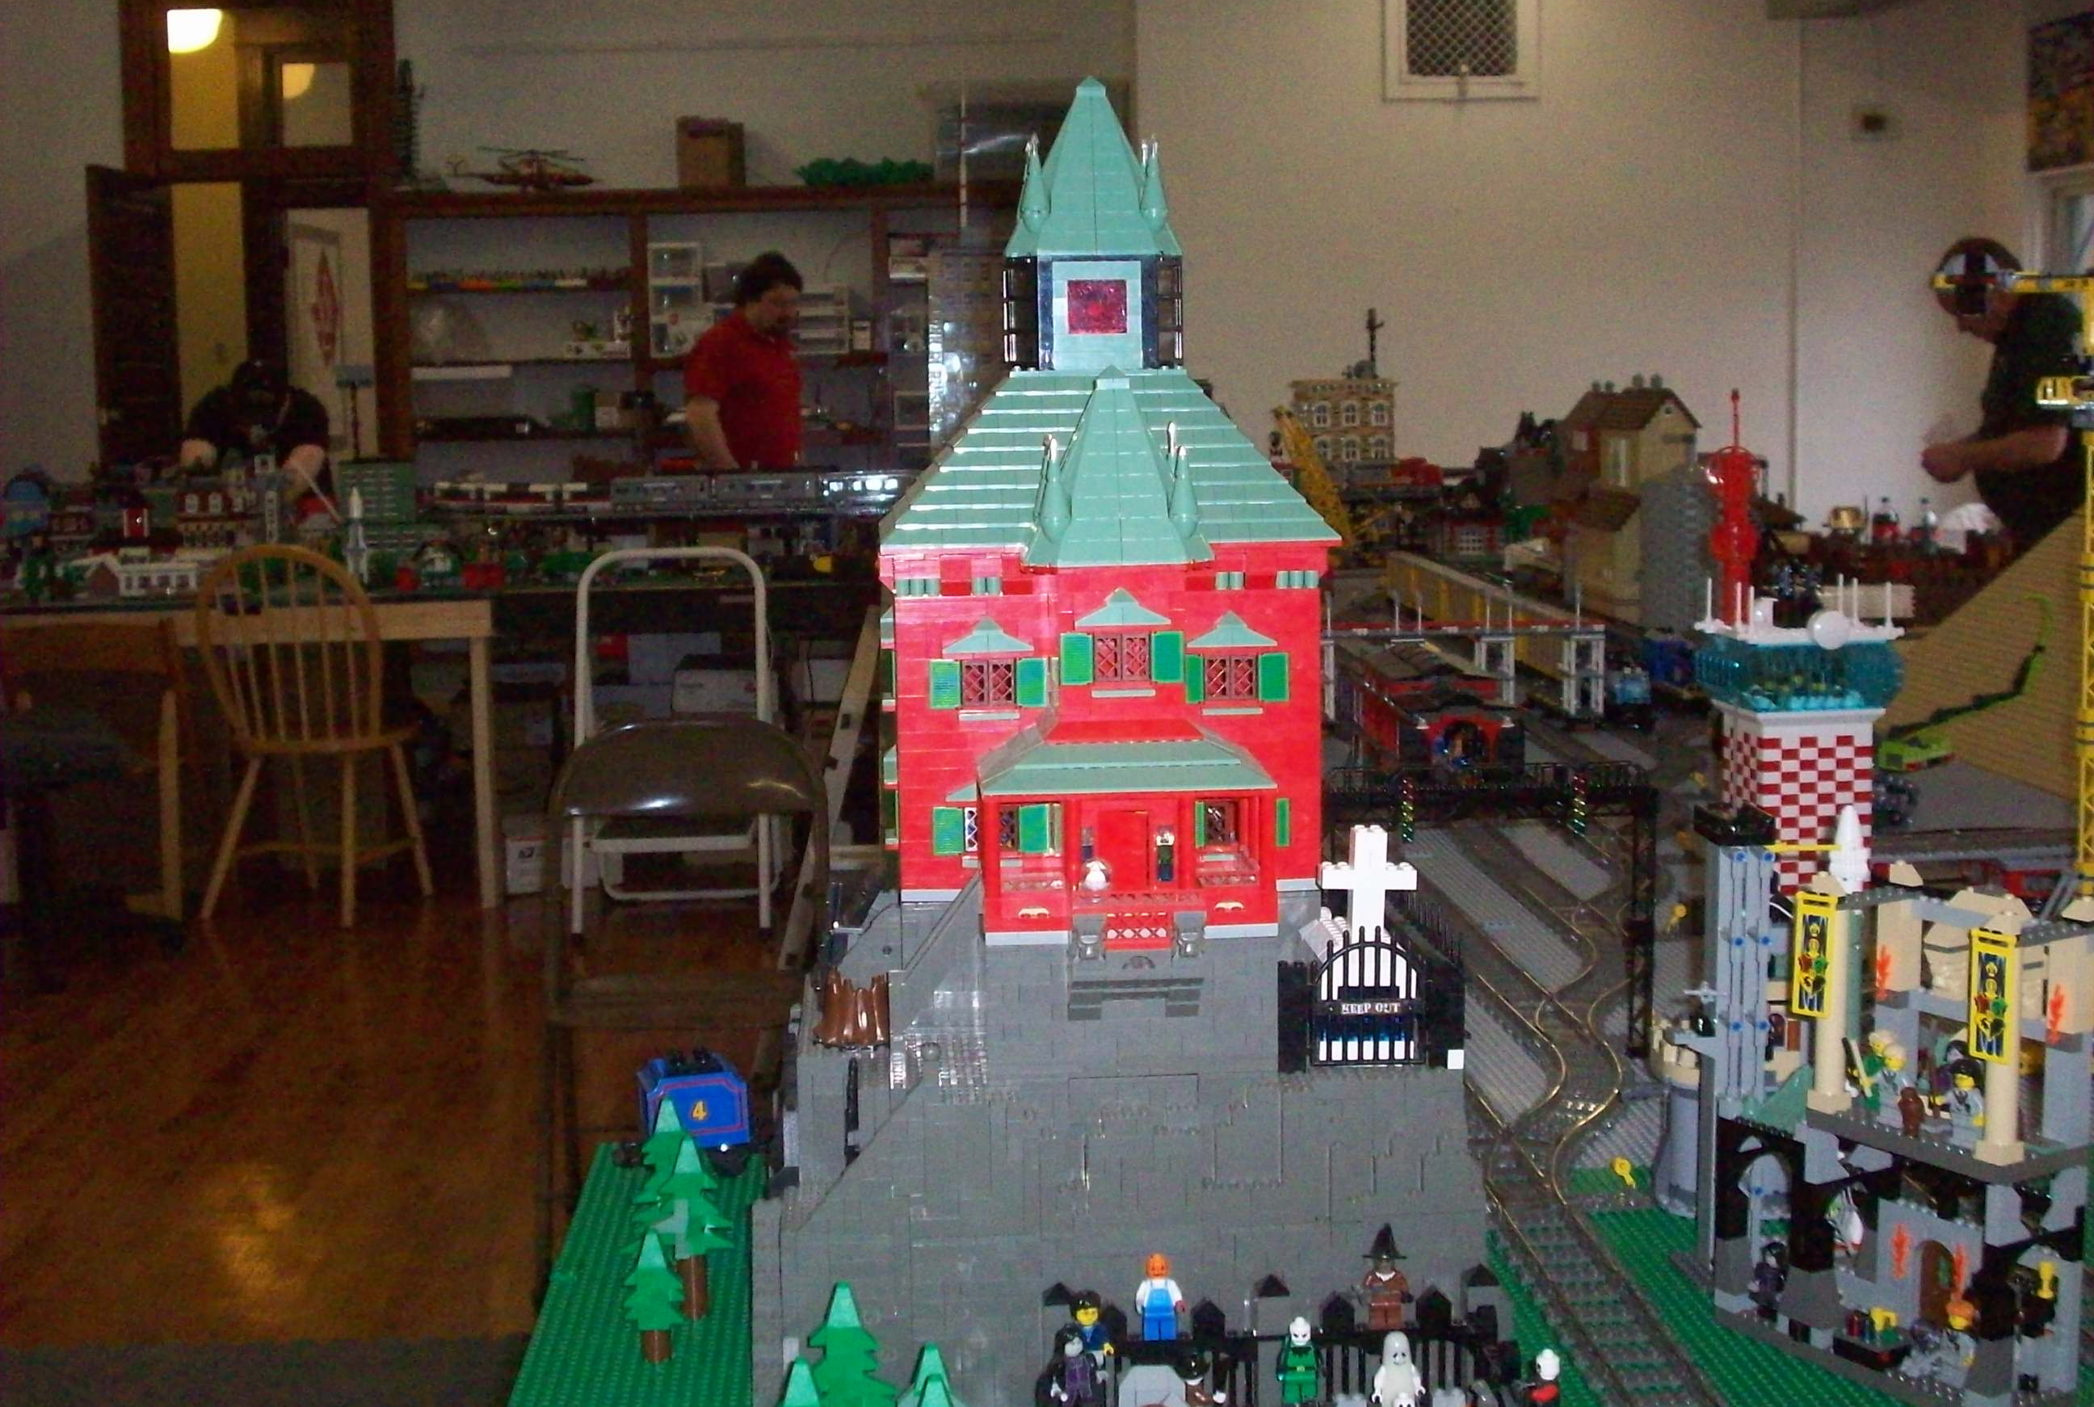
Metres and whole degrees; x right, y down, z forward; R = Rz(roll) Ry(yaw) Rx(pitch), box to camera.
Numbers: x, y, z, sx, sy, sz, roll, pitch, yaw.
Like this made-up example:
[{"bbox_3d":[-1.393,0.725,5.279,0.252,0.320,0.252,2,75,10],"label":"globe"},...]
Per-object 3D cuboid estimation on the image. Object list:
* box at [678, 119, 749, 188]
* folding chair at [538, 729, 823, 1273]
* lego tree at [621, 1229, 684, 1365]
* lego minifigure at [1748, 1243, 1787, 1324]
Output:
[{"bbox_3d":[-1.196,-1.960,9.924,0.200,0.250,0.220,0,8,9],"label":"box"},{"bbox_3d":[-0.551,0.446,4.311,0.450,0.775,0.510,-1,7,-1],"label":"folding chair"},{"bbox_3d":[-0.207,0.311,1.466,0.032,0.072,0.032,-1,8,-3],"label":"lego tree"},{"bbox_3d":[0.389,0.311,1.498,0.017,0.044,0.024,-6,9,-38],"label":"lego minifigure"}]

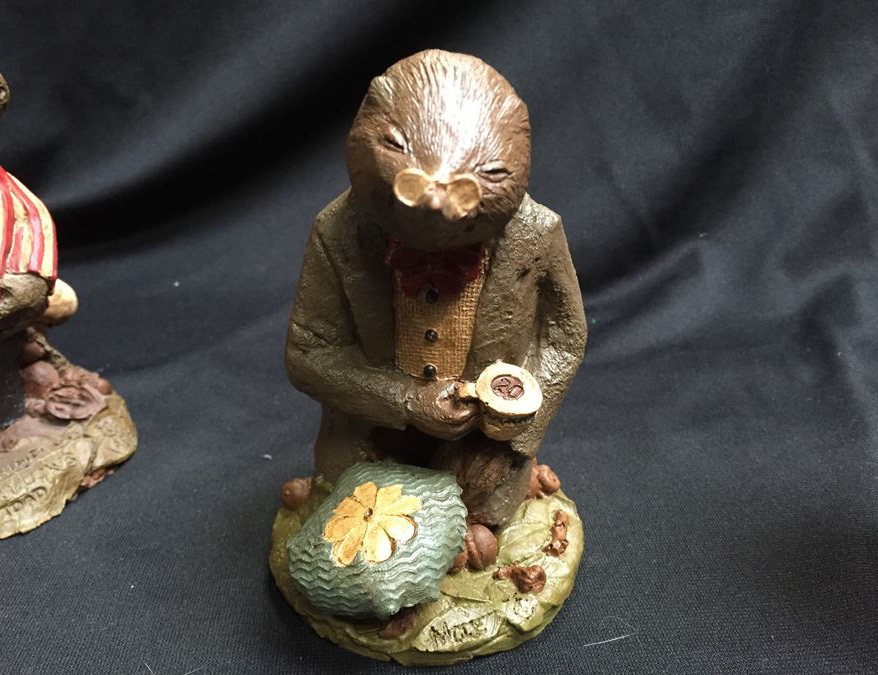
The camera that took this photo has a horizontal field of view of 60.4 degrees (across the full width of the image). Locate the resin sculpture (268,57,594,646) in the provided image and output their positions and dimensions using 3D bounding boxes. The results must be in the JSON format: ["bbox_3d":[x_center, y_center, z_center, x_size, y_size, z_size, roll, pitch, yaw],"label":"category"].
[{"bbox_3d":[-0.004,0.001,0.255,0.122,0.182,0.119,2,28,4],"label":"resin sculpture"}]

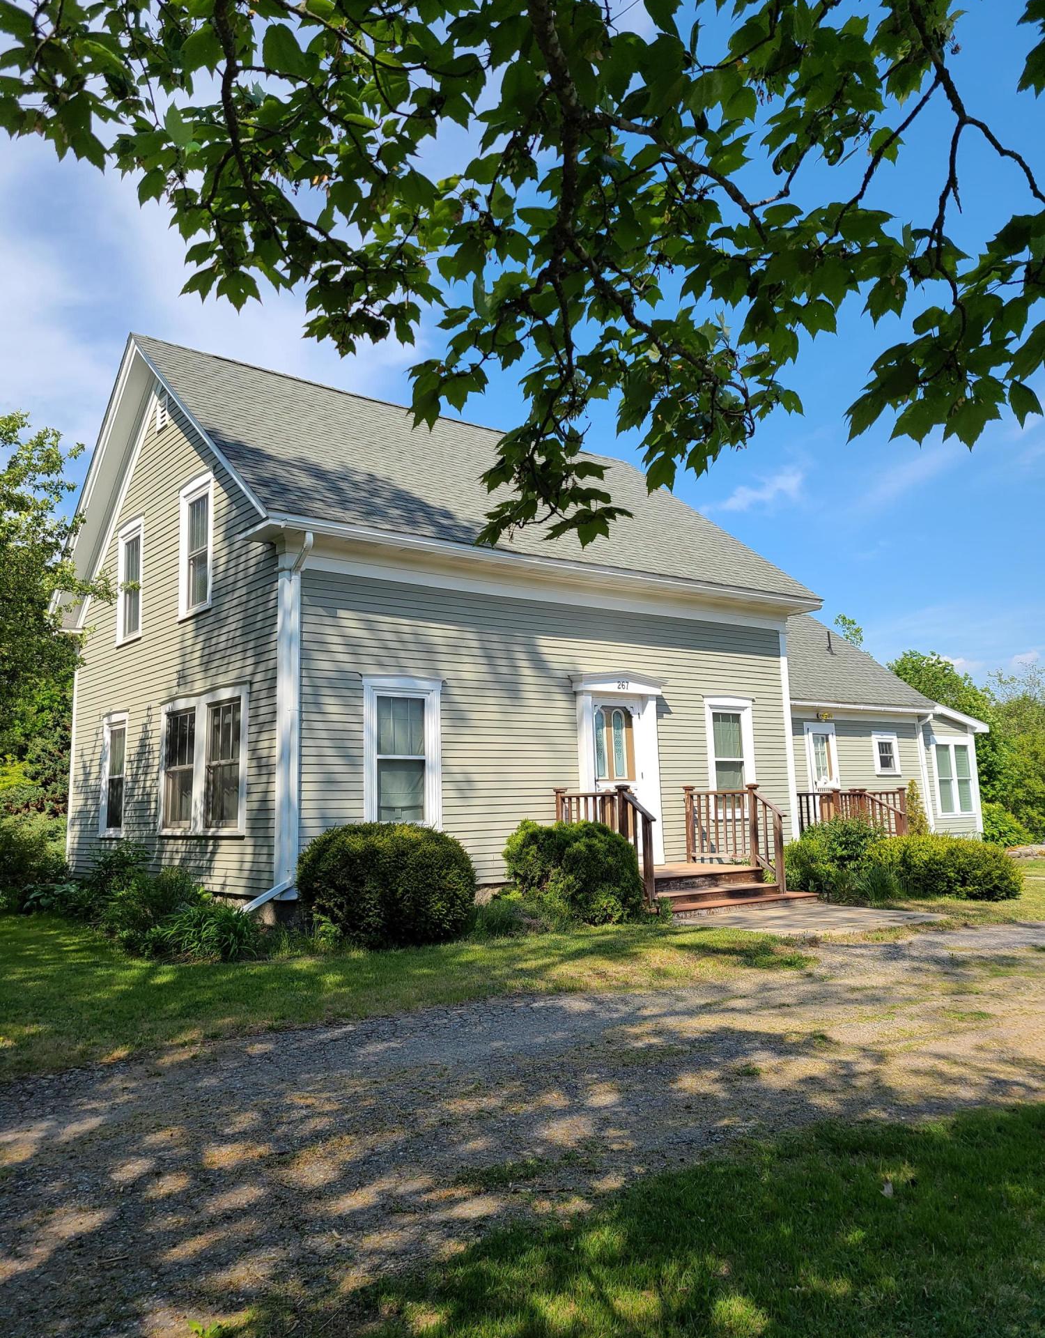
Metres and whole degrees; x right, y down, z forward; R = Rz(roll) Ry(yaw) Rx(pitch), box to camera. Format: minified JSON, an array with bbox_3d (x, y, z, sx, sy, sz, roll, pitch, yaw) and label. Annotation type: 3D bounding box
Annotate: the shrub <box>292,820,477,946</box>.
[{"bbox_3d":[-1.308,2.021,10.078,1.627,1.156,1.568,-2,-7,0],"label":"shrub"}]

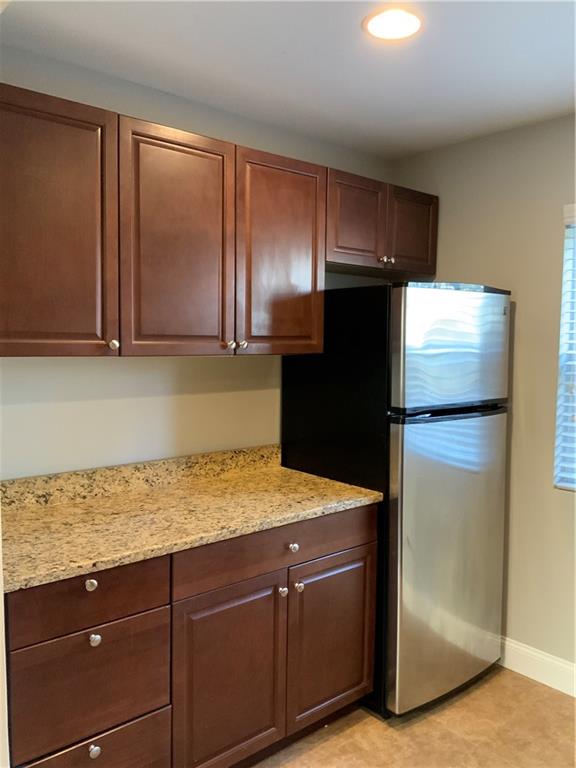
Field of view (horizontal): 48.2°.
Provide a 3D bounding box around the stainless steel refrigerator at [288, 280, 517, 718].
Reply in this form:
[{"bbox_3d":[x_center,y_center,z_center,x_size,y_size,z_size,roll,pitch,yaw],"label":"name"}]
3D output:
[{"bbox_3d":[0.486,0.448,2.931,0.715,1.705,0.737,-3,5,-40],"label":"stainless steel refrigerator"}]

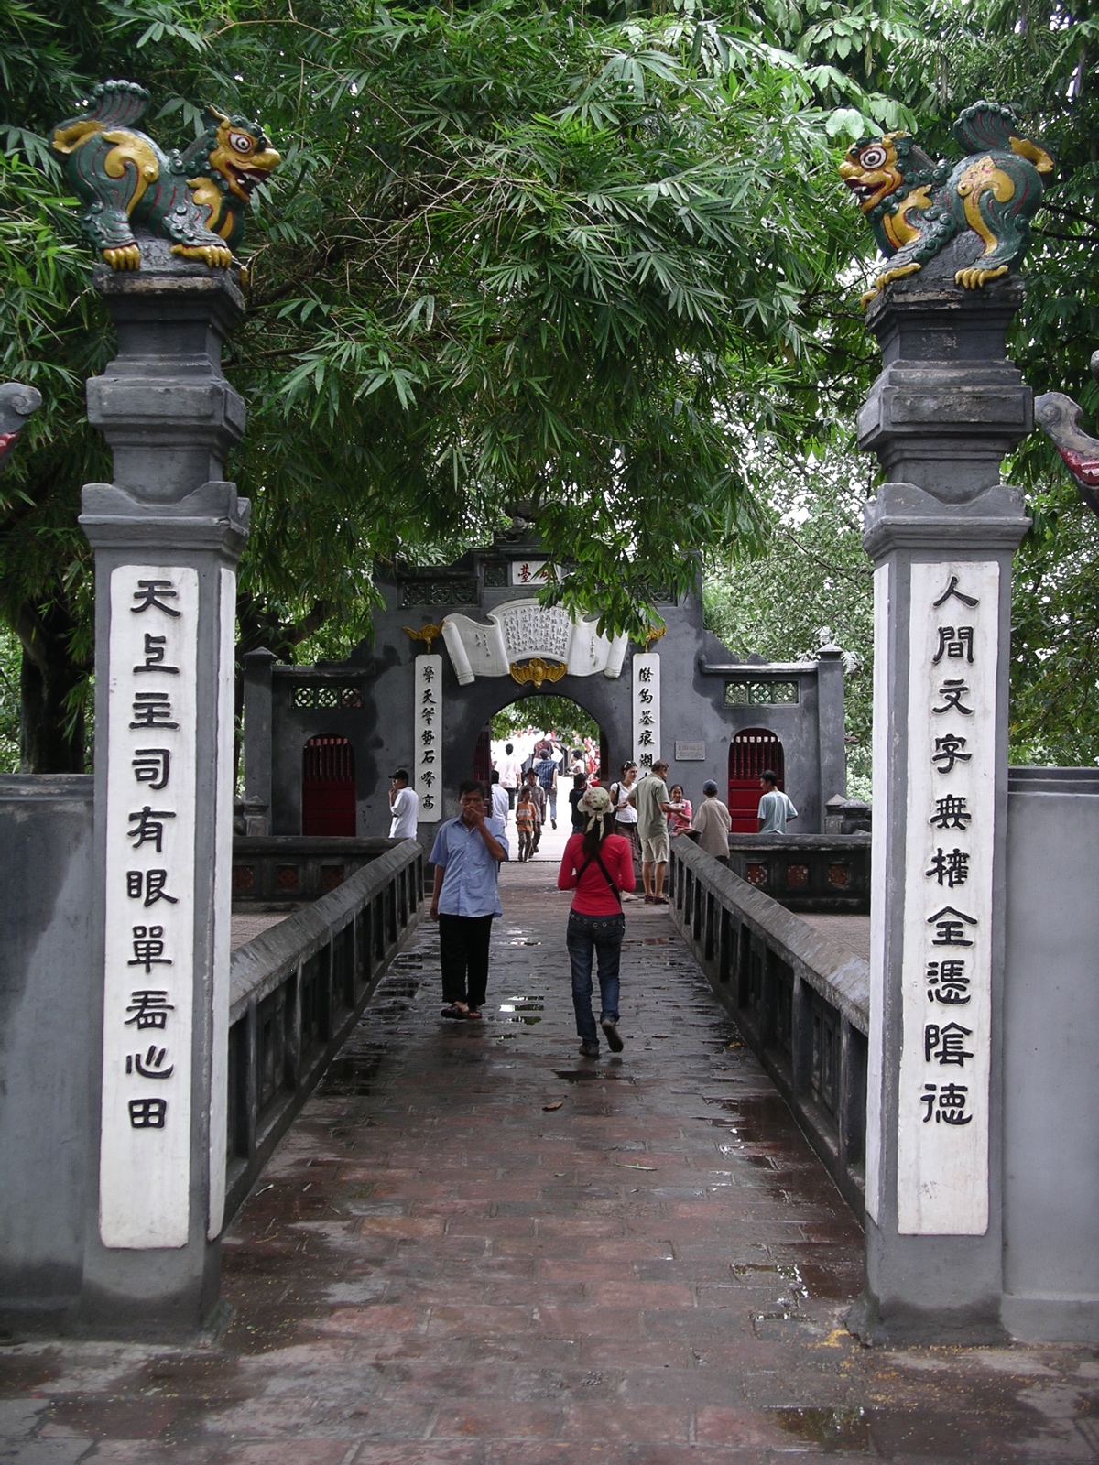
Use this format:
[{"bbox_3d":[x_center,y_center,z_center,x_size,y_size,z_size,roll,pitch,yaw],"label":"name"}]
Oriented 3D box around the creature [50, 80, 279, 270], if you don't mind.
[{"bbox_3d":[-1.366,-1.965,7.820,0.810,0.730,0.400,0,0,3],"label":"creature"}]

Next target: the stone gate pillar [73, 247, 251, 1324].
[{"bbox_3d":[-1.373,0.245,7.830,0.530,3.720,0.530,1,0,0],"label":"stone gate pillar"}]

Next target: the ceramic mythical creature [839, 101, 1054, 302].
[{"bbox_3d":[1.411,-1.895,7.820,0.770,0.710,0.400,0,0,-3],"label":"ceramic mythical creature"}]

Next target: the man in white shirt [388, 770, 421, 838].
[{"bbox_3d":[-1.680,1.210,25.500,0.340,1.570,0.440,0,0,32],"label":"man in white shirt"}]

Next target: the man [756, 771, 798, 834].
[{"bbox_3d":[2.600,1.230,25.200,0.490,1.580,0.310,1,0,-30],"label":"man"}]

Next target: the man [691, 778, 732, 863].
[{"bbox_3d":[1.735,1.255,23.500,0.460,1.530,0.330,0,0,-18],"label":"man"}]

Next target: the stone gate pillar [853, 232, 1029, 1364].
[{"bbox_3d":[1.383,0.270,7.830,0.530,3.700,0.530,1,0,0],"label":"stone gate pillar"}]

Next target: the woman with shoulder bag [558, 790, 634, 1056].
[{"bbox_3d":[0.292,1.151,13.550,0.490,1.660,0.420,0,0,0],"label":"woman with shoulder bag"}]

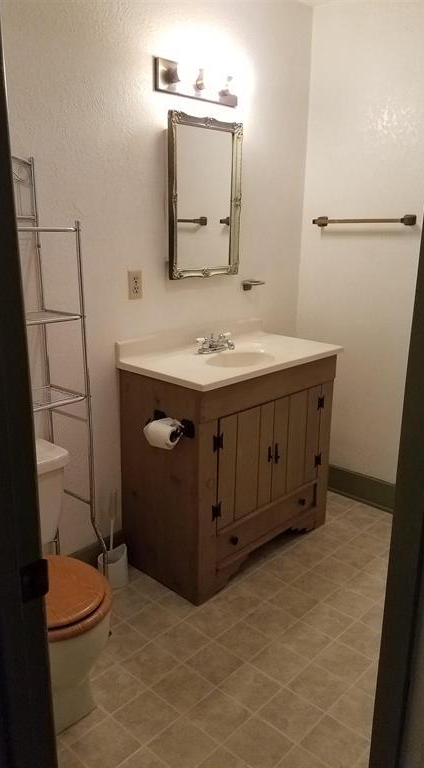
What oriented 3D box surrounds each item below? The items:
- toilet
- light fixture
[{"bbox_3d":[-0.562,0.625,1.744,0.670,0.720,0.480,14,20,41],"label":"toilet"},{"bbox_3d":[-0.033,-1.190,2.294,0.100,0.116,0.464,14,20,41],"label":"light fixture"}]

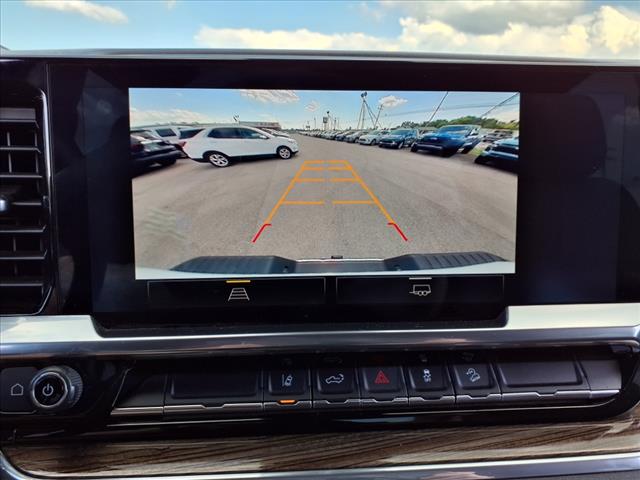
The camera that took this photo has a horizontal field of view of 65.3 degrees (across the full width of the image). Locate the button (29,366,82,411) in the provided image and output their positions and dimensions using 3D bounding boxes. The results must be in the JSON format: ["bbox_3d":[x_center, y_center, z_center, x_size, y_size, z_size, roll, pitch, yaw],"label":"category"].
[{"bbox_3d":[-0.149,0.084,0.281,0.025,0.025,0.014,-1,-9,-4],"label":"button"}]

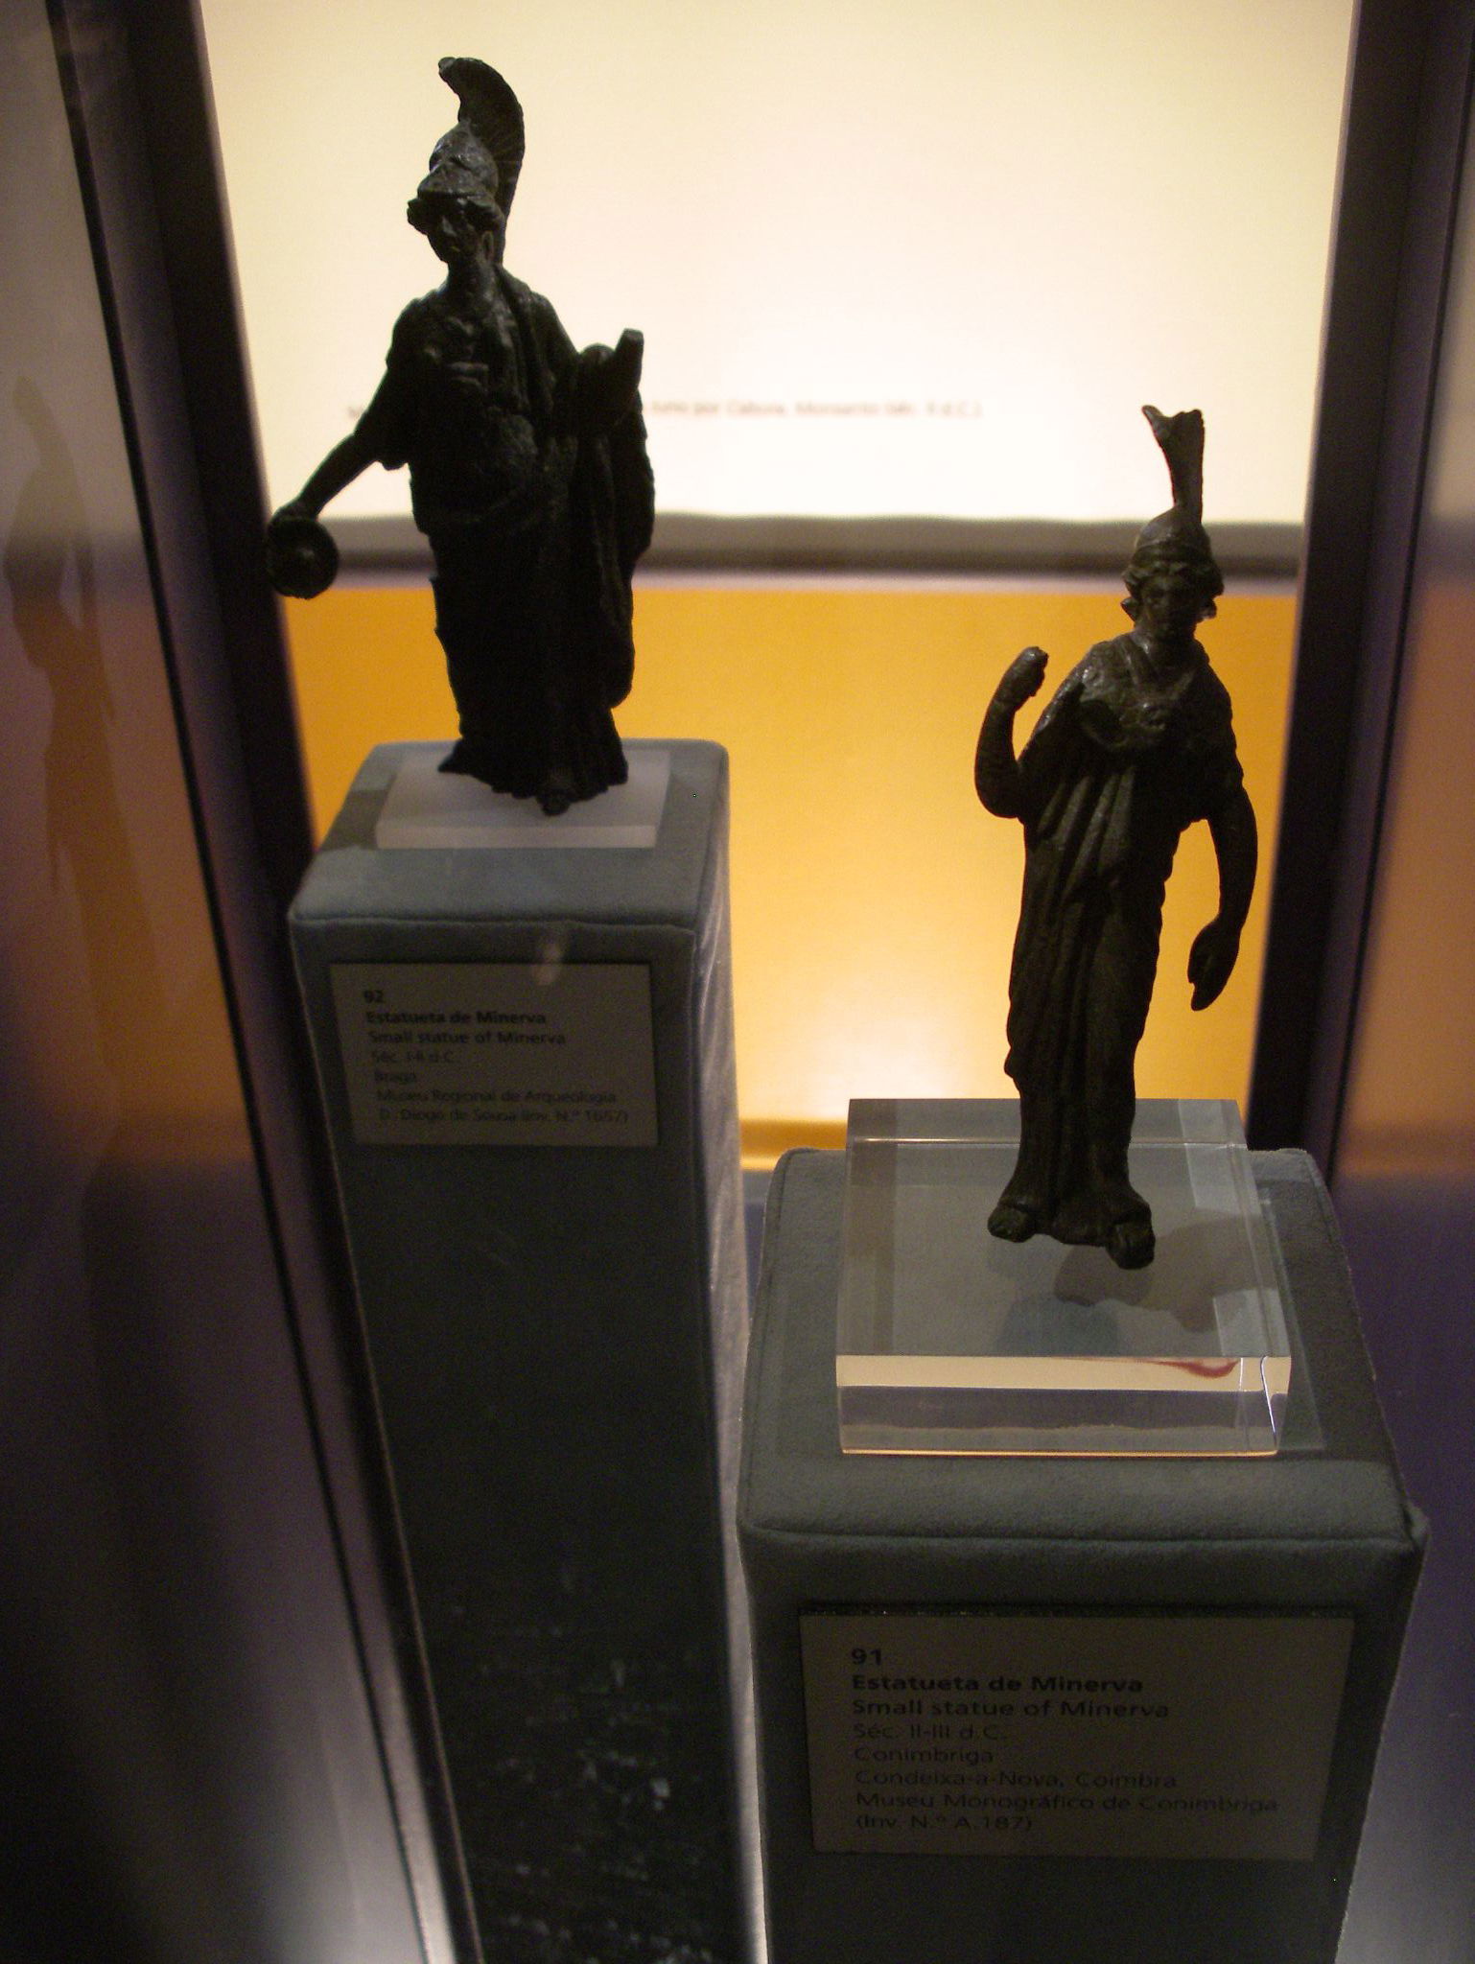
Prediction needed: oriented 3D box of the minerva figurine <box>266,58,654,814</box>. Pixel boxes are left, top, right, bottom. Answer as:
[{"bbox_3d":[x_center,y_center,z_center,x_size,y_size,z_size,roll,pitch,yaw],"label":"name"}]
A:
[{"bbox_3d":[-0.084,-0.158,0.623,0.116,0.215,0.062,2,34,7],"label":"minerva figurine"}]

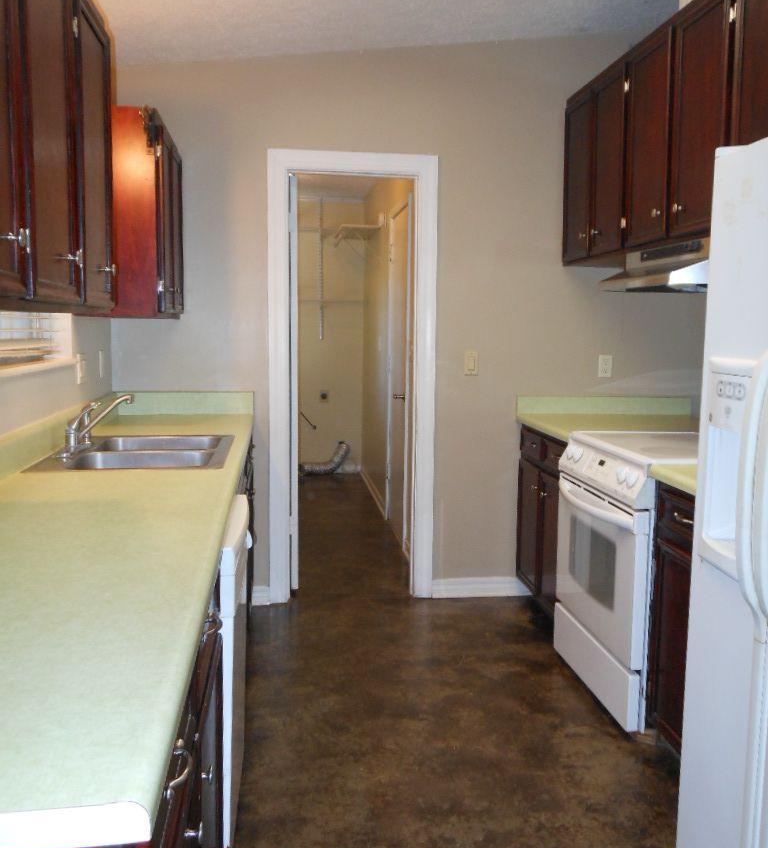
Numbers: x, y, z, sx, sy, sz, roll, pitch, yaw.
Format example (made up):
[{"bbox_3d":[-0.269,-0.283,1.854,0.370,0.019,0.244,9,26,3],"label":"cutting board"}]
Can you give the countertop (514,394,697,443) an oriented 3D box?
[{"bbox_3d":[1.134,-0.033,3.875,0.900,0.130,0.710,0,6,-7],"label":"countertop"}]

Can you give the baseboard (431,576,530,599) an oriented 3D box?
[{"bbox_3d":[0.482,0.810,4.234,0.488,0.103,0.018,0,6,-7],"label":"baseboard"}]

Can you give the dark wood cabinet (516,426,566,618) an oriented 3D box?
[{"bbox_3d":[1.000,0.464,3.912,0.610,0.870,0.701,0,6,-7],"label":"dark wood cabinet"}]

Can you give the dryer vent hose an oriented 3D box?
[{"bbox_3d":[-0.531,0.318,7.823,0.470,0.300,0.180,0,6,-7],"label":"dryer vent hose"}]

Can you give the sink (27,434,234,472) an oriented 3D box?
[{"bbox_3d":[-0.774,0.167,2.792,0.539,0.170,0.835,0,6,-7],"label":"sink"}]

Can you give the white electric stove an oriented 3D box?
[{"bbox_3d":[1.058,0.521,3.175,0.650,0.915,0.780,0,6,-7],"label":"white electric stove"}]

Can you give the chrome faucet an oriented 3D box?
[{"bbox_3d":[-0.920,-0.005,2.762,0.235,0.185,0.280,0,6,-7],"label":"chrome faucet"}]

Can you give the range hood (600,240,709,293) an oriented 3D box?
[{"bbox_3d":[1.151,-0.575,3.069,0.485,0.167,0.760,0,6,-7],"label":"range hood"}]

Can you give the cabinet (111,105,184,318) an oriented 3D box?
[{"bbox_3d":[-1.021,-0.791,3.453,0.329,0.710,0.836,0,6,-7],"label":"cabinet"}]

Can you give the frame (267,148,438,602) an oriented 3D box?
[{"bbox_3d":[-0.147,-0.196,4.086,0.790,2.122,0.110,0,6,-7],"label":"frame"}]

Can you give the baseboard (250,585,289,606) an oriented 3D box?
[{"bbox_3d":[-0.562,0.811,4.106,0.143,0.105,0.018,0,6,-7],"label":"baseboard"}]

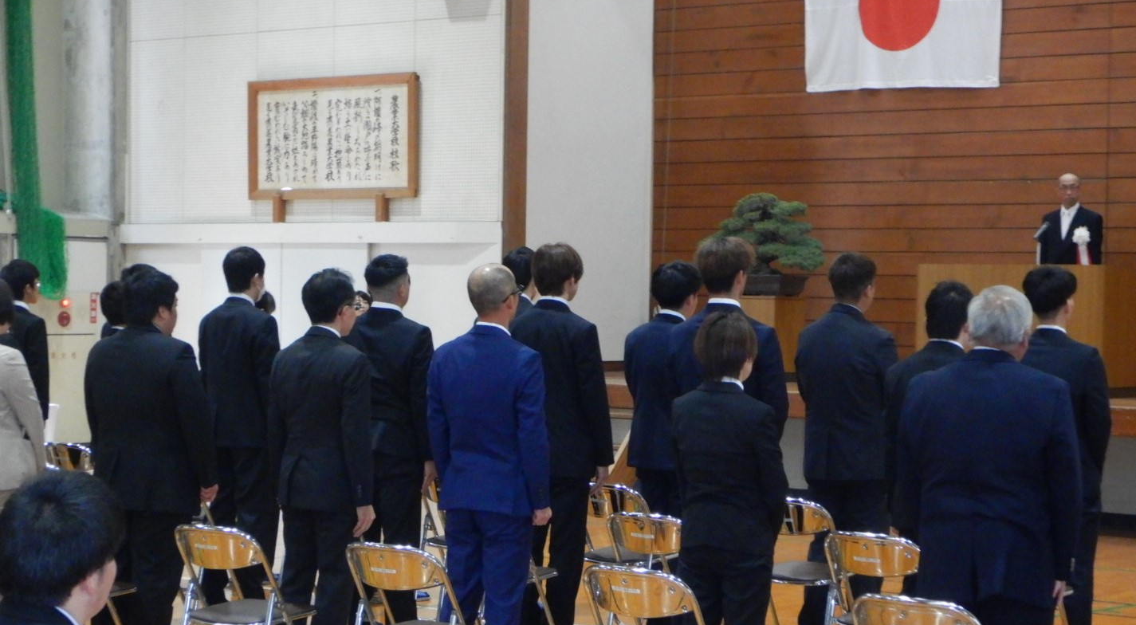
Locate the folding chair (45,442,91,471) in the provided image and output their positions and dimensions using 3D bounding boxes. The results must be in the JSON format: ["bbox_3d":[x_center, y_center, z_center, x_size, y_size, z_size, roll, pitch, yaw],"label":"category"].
[{"bbox_3d":[-2.688,1.087,11.322,0.450,0.740,0.460,1,1,33],"label":"folding chair"}]

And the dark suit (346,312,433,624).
[{"bbox_3d":[-0.867,0.711,9.452,0.500,1.506,0.300,1,1,34],"label":"dark suit"}]

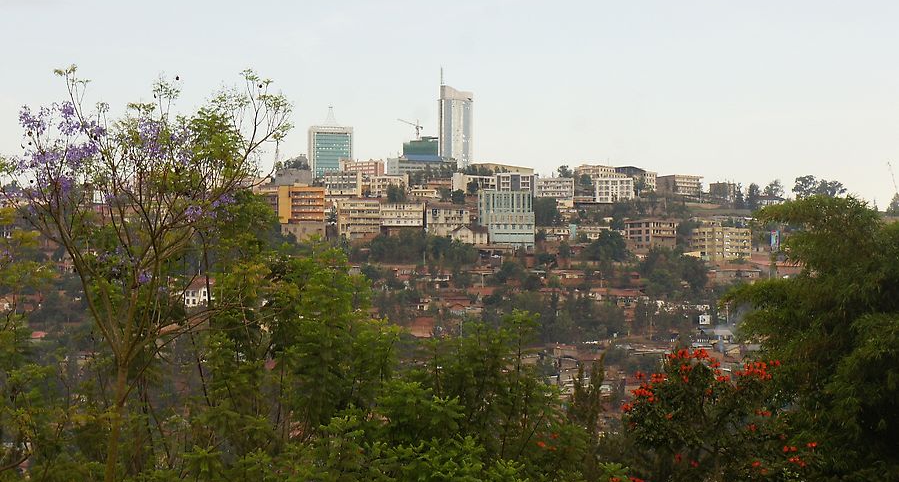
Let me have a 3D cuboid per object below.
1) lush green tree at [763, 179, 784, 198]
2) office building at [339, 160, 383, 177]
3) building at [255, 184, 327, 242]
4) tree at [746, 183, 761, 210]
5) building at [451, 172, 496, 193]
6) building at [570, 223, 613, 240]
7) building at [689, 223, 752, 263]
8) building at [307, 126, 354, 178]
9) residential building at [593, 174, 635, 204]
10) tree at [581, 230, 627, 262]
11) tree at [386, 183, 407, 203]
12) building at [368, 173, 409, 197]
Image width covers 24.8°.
[{"bbox_3d":[229.600,-37.200,1450.000,15.500,15.000,14.500,0,-2,0],"label":"lush green tree"},{"bbox_3d":[-60.160,-48.750,1415.000,33.000,14.000,12.000,-2,-4,38],"label":"office building"},{"bbox_3d":[-70.270,-12.670,910.000,31.000,24.500,15.000,0,-2,-2],"label":"building"},{"bbox_3d":[160.450,-23.490,1080.000,7.400,14.800,7.400,0,-3,0],"label":"tree"},{"bbox_3d":[11.960,-28.160,1020.000,20.000,10.500,11.000,2,-4,-41],"label":"building"},{"bbox_3d":[66.970,-4.480,965.000,19.500,8.400,10.000,0,0,0],"label":"building"},{"bbox_3d":[124.760,0.690,942.000,27.500,18.300,14.000,0,0,-5],"label":"building"},{"bbox_3d":[-100.610,-74.820,1730.000,35.000,46.000,20.000,0,-2,-13],"label":"building"},{"bbox_3d":[82.560,-25.600,1027.000,18.500,14.500,13.000,0,-3,-6],"label":"residential building"},{"bbox_3d":[69.840,2.490,928.000,19.000,14.500,19.000,0,0,0],"label":"tree"},{"bbox_3d":[-23.960,-21.700,925.000,8.800,9.000,8.800,0,-3,0],"label":"tree"},{"bbox_3d":[-32.720,-28.770,1080.000,21.500,12.800,12.000,0,-2,0],"label":"building"}]

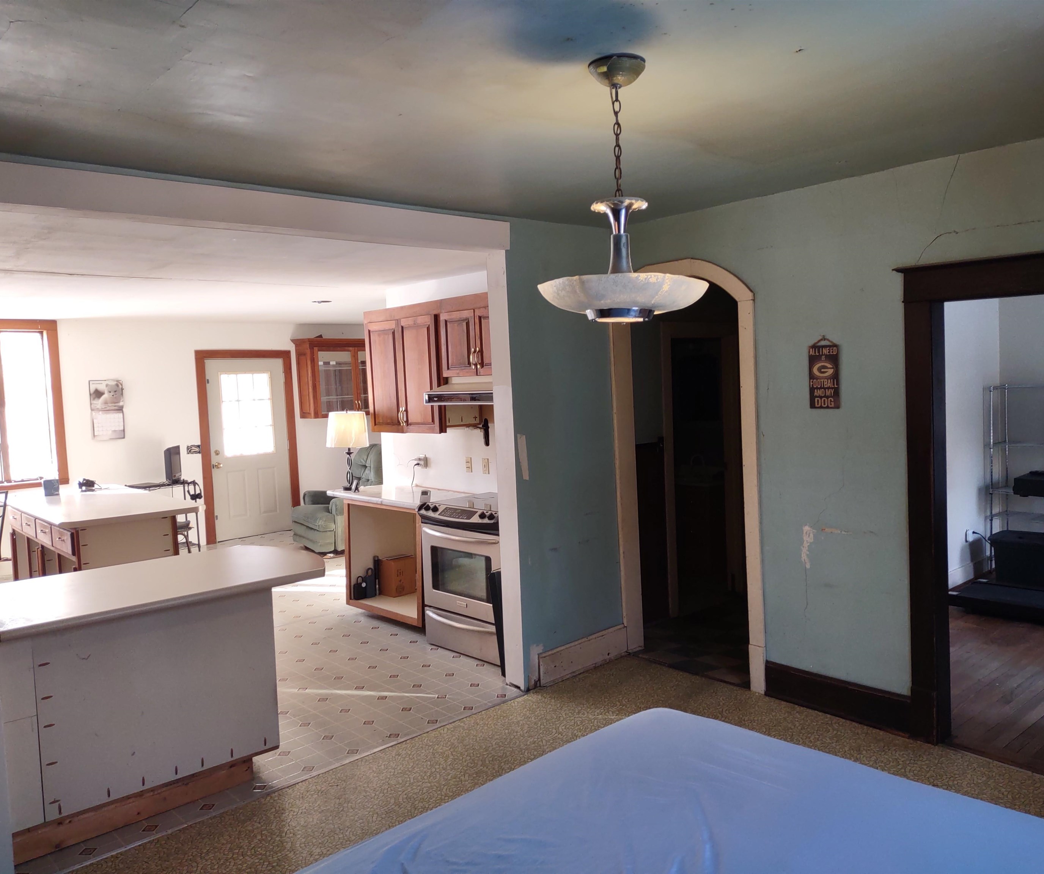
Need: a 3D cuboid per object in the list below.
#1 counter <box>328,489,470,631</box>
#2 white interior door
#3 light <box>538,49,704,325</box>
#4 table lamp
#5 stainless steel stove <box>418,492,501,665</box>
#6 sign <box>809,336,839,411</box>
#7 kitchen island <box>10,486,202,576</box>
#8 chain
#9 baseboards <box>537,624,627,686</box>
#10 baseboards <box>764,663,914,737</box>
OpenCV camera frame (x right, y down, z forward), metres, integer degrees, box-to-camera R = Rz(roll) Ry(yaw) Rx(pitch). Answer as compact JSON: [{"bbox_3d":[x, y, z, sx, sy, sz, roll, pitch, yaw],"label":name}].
[{"bbox_3d":[-0.844,0.844,6.620,0.630,0.900,1.160,-5,4,-42],"label":"counter"},{"bbox_3d":[-3.075,0.121,10.646,0.935,2.003,0.050,-6,5,-44],"label":"white interior door"},{"bbox_3d":[0.273,-0.680,2.626,0.475,0.714,0.475,-2,3,0],"label":"light"},{"bbox_3d":[-1.288,0.092,6.930,0.318,0.590,0.318,-2,3,0],"label":"table lamp"},{"bbox_3d":[-0.143,0.871,5.973,0.680,0.935,0.760,-6,5,-44],"label":"stainless steel stove"},{"bbox_3d":[1.455,-0.306,4.525,0.015,0.338,0.155,-6,5,-40],"label":"sign"},{"bbox_3d":[-3.140,0.914,6.889,0.960,0.914,2.400,-5,4,-38],"label":"kitchen island"},{"bbox_3d":[0.257,-0.810,2.580,0.030,0.310,0.027,-2,4,6],"label":"chain"},{"bbox_3d":[0.344,1.227,5.344,0.730,0.185,0.030,-5,5,-44],"label":"baseboards"},{"bbox_3d":[1.523,1.265,4.608,0.025,0.184,0.797,-6,5,-40],"label":"baseboards"}]

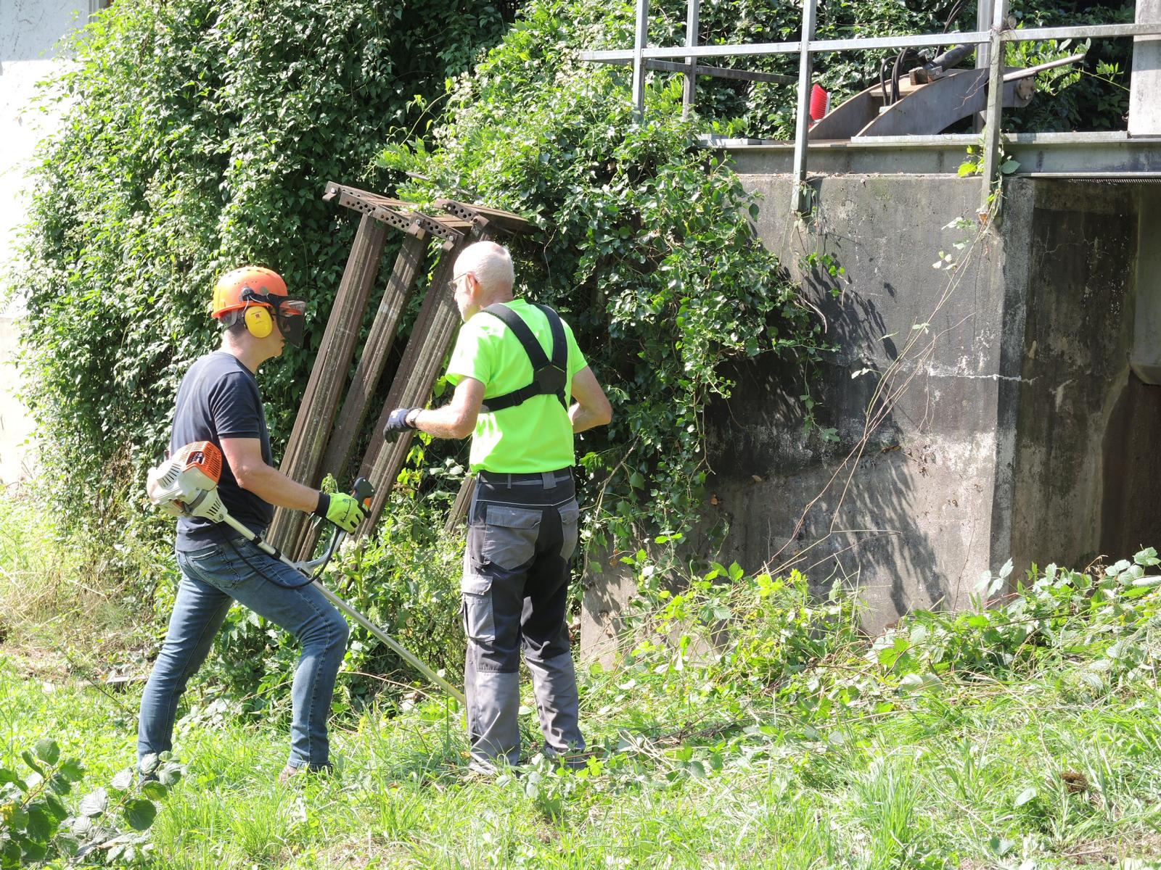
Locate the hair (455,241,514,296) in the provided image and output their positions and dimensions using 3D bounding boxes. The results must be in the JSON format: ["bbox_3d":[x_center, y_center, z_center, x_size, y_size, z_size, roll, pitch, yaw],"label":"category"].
[{"bbox_3d":[-0.309,-0.538,8.020,0.190,0.175,0.165,5,6,32],"label":"hair"}]

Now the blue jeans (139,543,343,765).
[{"bbox_3d":[-1.096,0.696,8.050,0.580,0.780,0.420,0,5,-22],"label":"blue jeans"}]

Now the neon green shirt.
[{"bbox_3d":[-0.207,-0.160,8.040,0.510,0.570,0.310,-2,6,-38],"label":"neon green shirt"}]

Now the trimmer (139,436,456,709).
[{"bbox_3d":[-0.795,0.529,8.242,1.650,0.400,0.550,39,-17,-32],"label":"trimmer"}]

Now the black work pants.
[{"bbox_3d":[-0.190,0.599,8.100,0.440,0.970,0.320,-2,6,-38],"label":"black work pants"}]

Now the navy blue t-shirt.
[{"bbox_3d":[-1.159,0.051,8.020,0.310,0.640,0.460,0,5,-20],"label":"navy blue t-shirt"}]

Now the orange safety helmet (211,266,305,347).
[{"bbox_3d":[-1.037,-0.416,7.980,0.300,0.260,0.240,1,5,-11],"label":"orange safety helmet"}]

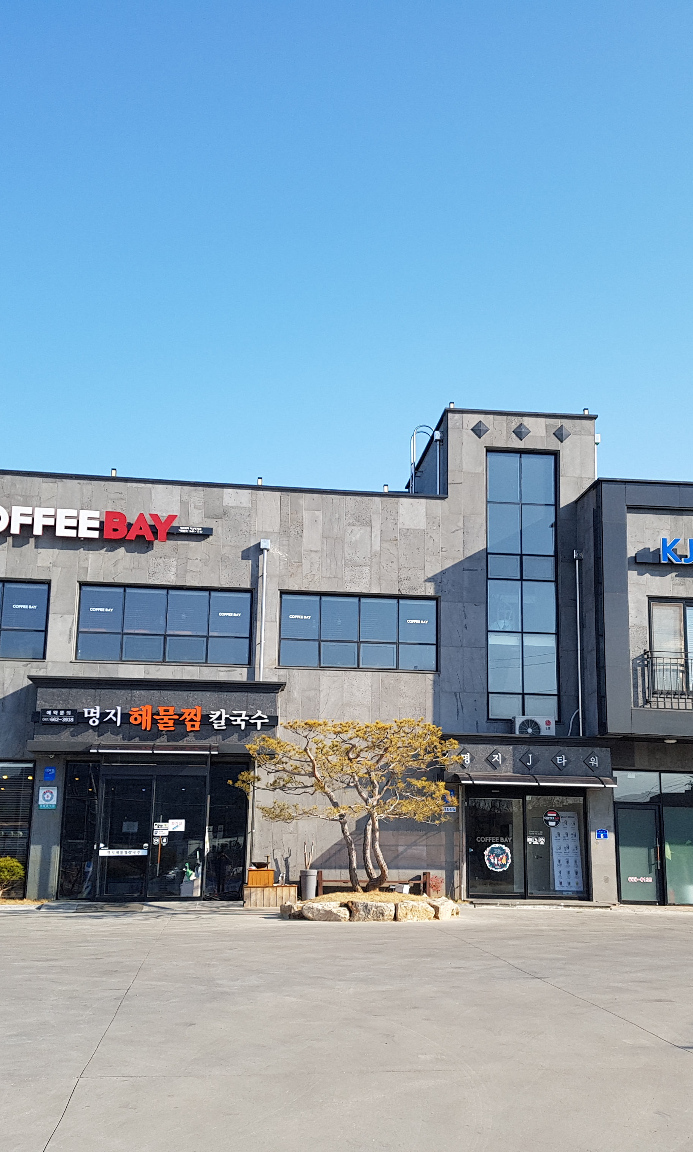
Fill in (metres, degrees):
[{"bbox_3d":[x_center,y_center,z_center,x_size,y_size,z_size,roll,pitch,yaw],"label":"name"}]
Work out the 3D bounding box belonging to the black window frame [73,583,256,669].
[{"bbox_3d":[-3.699,1.021,23.628,3.549,1.675,0.150,2,-13,-6],"label":"black window frame"}]

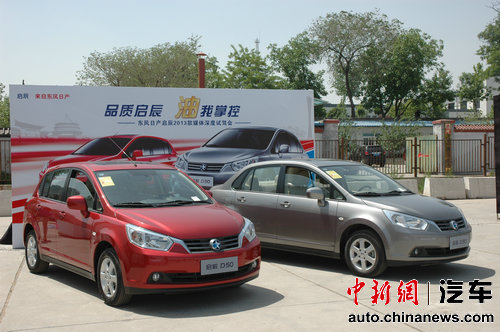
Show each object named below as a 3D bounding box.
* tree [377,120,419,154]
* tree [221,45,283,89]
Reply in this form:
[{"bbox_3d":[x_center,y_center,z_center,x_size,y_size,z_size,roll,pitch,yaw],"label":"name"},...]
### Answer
[{"bbox_3d":[10.171,-1.655,44.000,2.896,3.103,2.758,-1,1,0],"label":"tree"},{"bbox_3d":[0.196,-4.117,47.989,4.660,10.050,4.430,-1,0,0],"label":"tree"}]

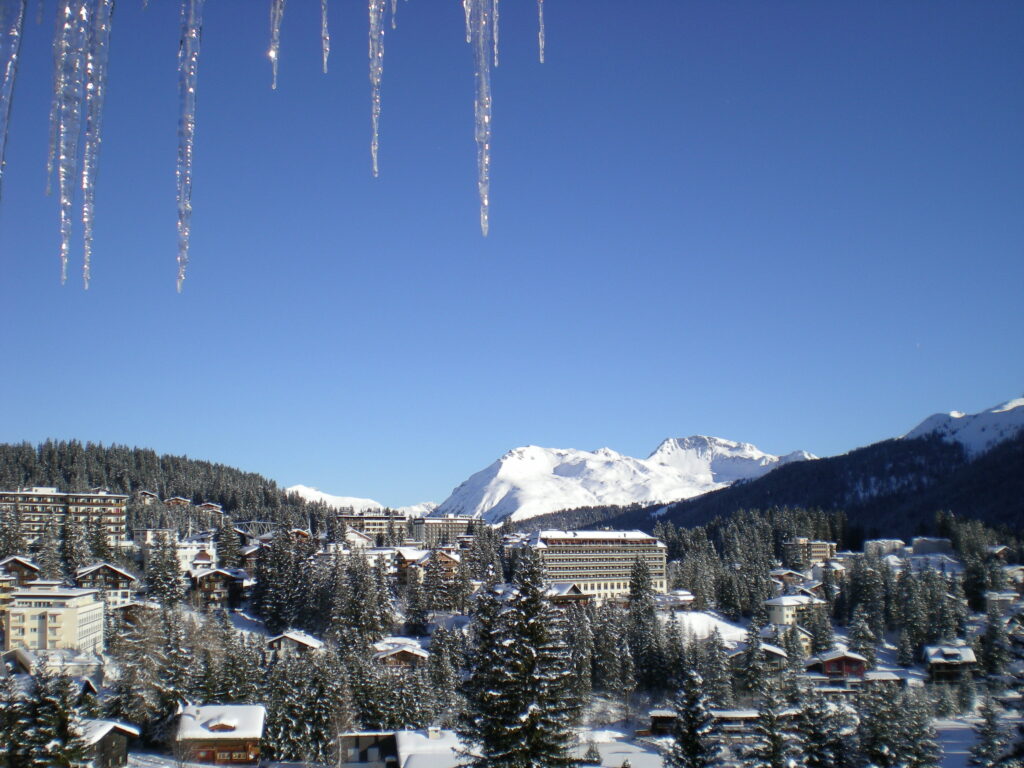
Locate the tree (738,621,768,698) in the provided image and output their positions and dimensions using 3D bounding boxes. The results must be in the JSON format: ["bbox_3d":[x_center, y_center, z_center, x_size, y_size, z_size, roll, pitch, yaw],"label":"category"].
[{"bbox_3d":[58.010,66.130,270.000,7.000,18.400,7.000,-1,-8,0],"label":"tree"}]

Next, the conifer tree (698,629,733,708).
[{"bbox_3d":[47.430,66.260,262.000,7.600,18.400,7.600,-1,-8,0],"label":"conifer tree"}]

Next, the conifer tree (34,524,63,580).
[{"bbox_3d":[-138.540,50.330,336.000,7.950,16.560,7.950,-1,-9,0],"label":"conifer tree"}]

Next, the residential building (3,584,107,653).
[{"bbox_3d":[-110.140,56.180,272.000,16.650,15.090,30.650,1,-9,-12],"label":"residential building"}]

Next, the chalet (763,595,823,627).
[{"bbox_3d":[111.000,88.710,442.000,18.600,11.690,12.400,3,-9,-22],"label":"chalet"}]

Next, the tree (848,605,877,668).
[{"bbox_3d":[99.150,71.390,318.000,7.530,17.710,7.530,-1,-9,0],"label":"tree"}]

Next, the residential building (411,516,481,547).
[{"bbox_3d":[-46.700,103.350,780.000,46.000,21.500,15.000,4,-9,-30],"label":"residential building"}]

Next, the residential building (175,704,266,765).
[{"bbox_3d":[-47.110,56.270,183.000,13.280,7.930,13.970,1,-9,-10],"label":"residential building"}]

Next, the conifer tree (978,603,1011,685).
[{"bbox_3d":[124.910,67.130,291.000,7.880,19.730,7.880,-1,-9,0],"label":"conifer tree"}]

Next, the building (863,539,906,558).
[{"bbox_3d":[221.870,98.600,670.000,22.000,13.000,12.500,-1,-8,3],"label":"building"}]

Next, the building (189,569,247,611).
[{"bbox_3d":[-79.740,55.910,305.000,12.700,11.200,11.500,-1,-8,2],"label":"building"}]

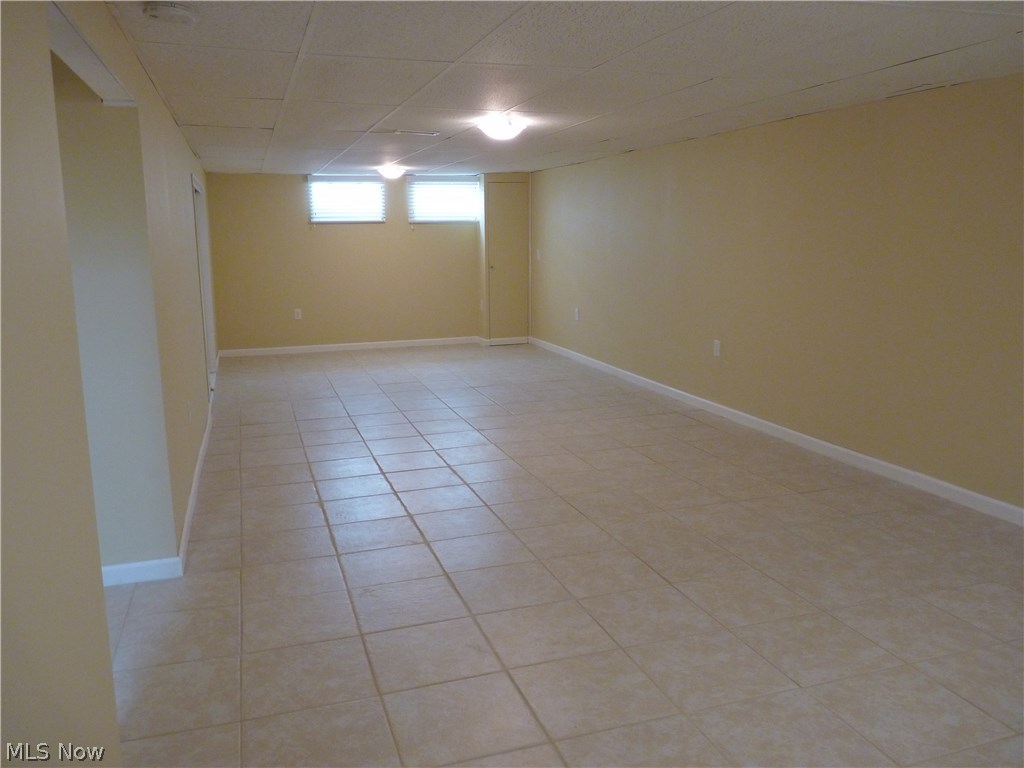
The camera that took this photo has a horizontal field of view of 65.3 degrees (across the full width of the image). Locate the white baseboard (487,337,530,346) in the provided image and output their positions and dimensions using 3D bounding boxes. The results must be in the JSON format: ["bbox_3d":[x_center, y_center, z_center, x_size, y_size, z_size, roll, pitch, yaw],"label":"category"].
[{"bbox_3d":[-0.040,-0.527,9.875,0.553,0.088,0.016,-4,11,-18],"label":"white baseboard"}]

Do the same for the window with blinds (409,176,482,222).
[{"bbox_3d":[-0.812,-2.246,9.723,0.894,0.555,0.060,-4,11,-18],"label":"window with blinds"}]

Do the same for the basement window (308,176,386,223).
[{"bbox_3d":[-1.917,-2.159,9.360,0.886,0.539,0.060,-4,11,-18],"label":"basement window"}]

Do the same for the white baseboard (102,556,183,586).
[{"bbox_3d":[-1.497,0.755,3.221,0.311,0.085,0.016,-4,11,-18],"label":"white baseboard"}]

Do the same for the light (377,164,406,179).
[{"bbox_3d":[-1.220,-2.157,8.105,0.320,0.130,0.320,-4,11,-18],"label":"light"}]

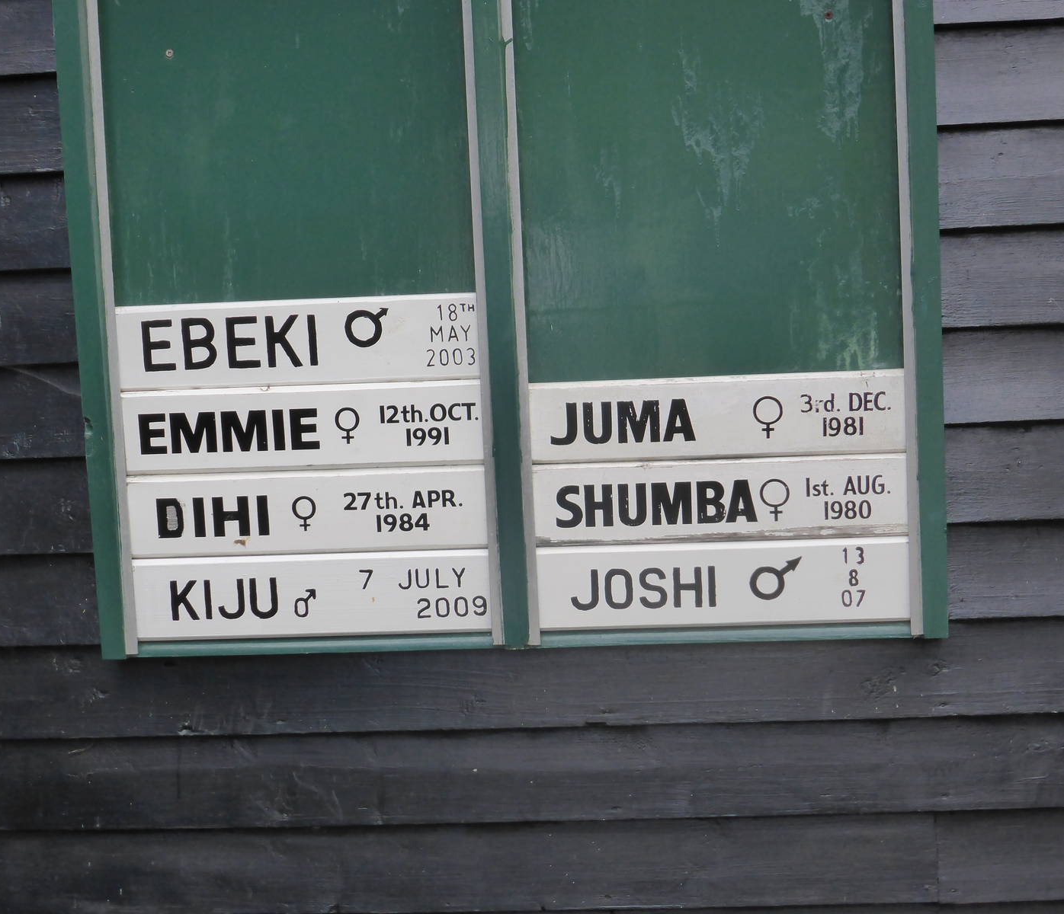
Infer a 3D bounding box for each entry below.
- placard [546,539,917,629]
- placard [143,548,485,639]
[{"bbox_3d":[0.223,0.147,2.673,0.440,0.099,0.018,-2,6,5],"label":"placard"},{"bbox_3d":[-0.261,0.163,2.718,0.435,0.101,0.018,-2,6,5],"label":"placard"}]

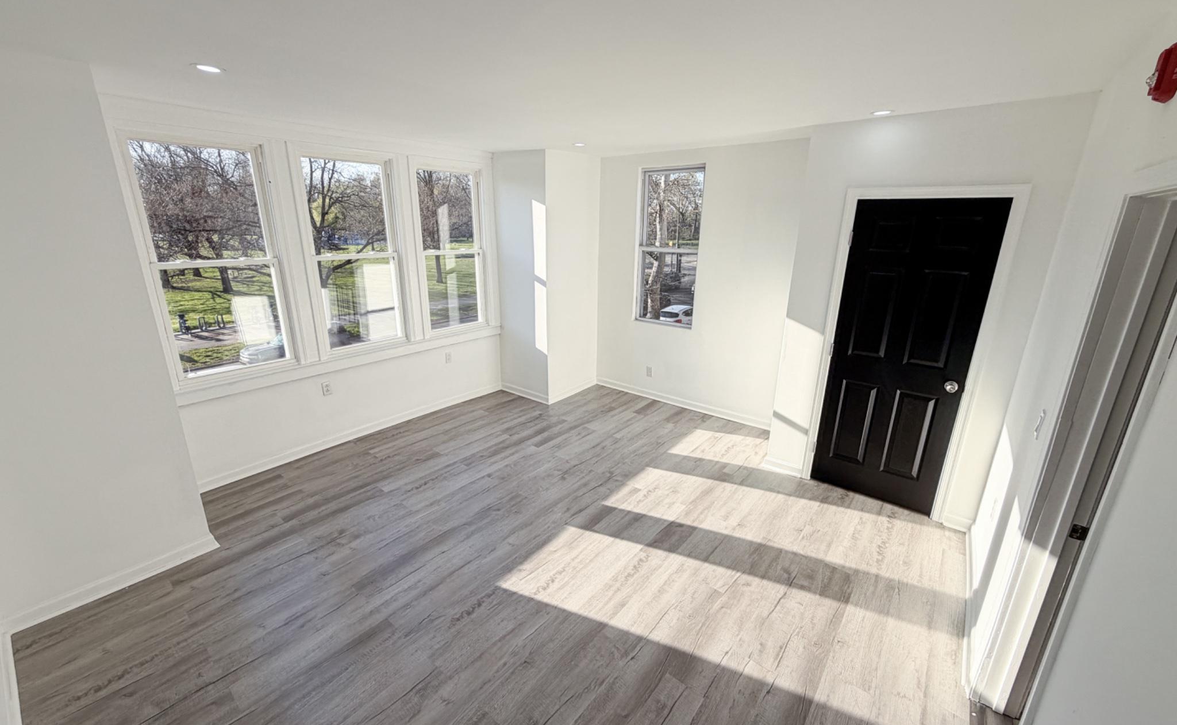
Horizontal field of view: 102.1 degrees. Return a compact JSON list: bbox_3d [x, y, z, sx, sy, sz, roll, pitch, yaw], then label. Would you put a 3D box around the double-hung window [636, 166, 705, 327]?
[{"bbox_3d":[0.802,-1.143,4.787,0.705,1.554,0.095,14,21,36],"label":"double-hung window"}]

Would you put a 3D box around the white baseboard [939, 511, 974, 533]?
[{"bbox_3d":[2.395,1.039,3.096,0.137,0.086,0.020,14,21,36],"label":"white baseboard"}]

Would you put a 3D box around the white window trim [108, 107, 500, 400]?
[{"bbox_3d":[-1.875,-0.872,3.936,0.076,1.818,2.936,14,21,36],"label":"white window trim"}]

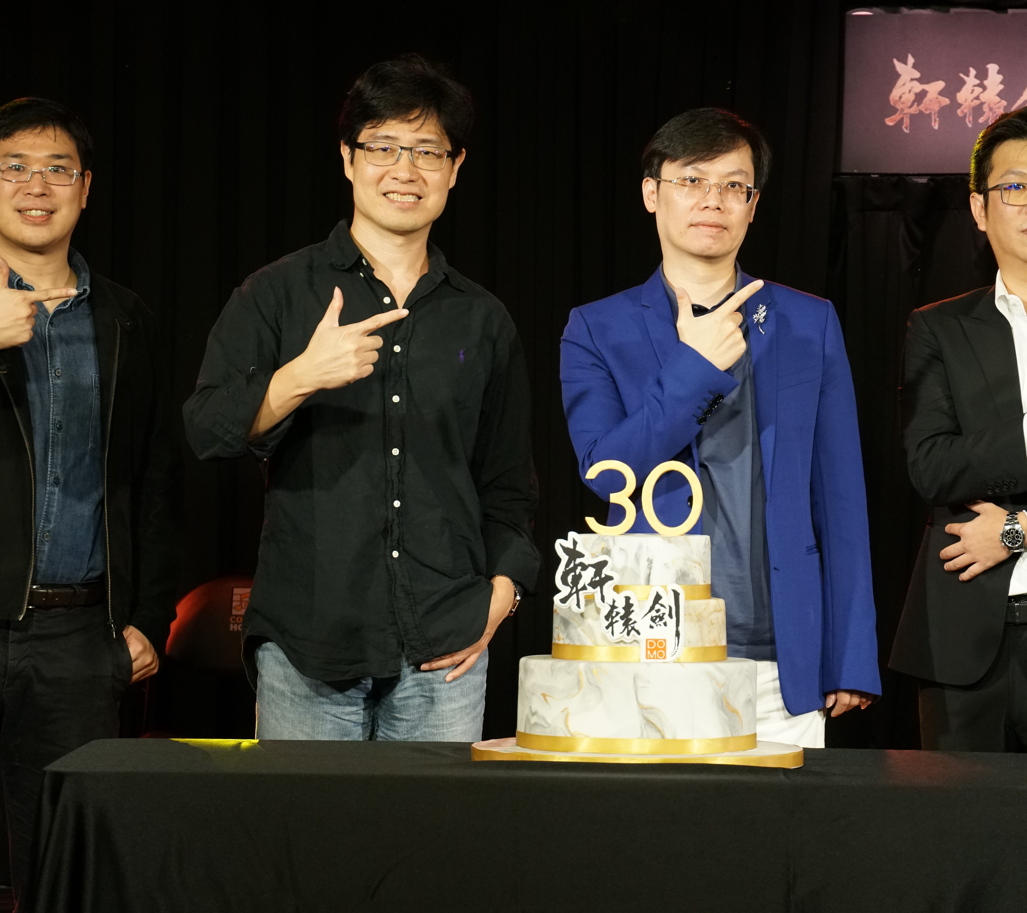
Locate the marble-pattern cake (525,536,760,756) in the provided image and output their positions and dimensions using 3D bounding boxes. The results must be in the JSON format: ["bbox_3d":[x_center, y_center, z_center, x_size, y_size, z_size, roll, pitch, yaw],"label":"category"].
[{"bbox_3d":[0.182,0.270,5.500,0.352,0.310,0.352,1,-1,0],"label":"marble-pattern cake"}]

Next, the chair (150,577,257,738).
[{"bbox_3d":[-0.610,0.690,8.500,0.460,0.860,0.500,1,-1,-3],"label":"chair"}]

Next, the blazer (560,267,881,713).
[{"bbox_3d":[0.338,0.055,6.150,0.525,0.730,0.360,1,-1,1],"label":"blazer"}]

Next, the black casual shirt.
[{"bbox_3d":[-0.243,-0.008,5.950,0.540,0.715,0.380,1,-1,-8],"label":"black casual shirt"}]

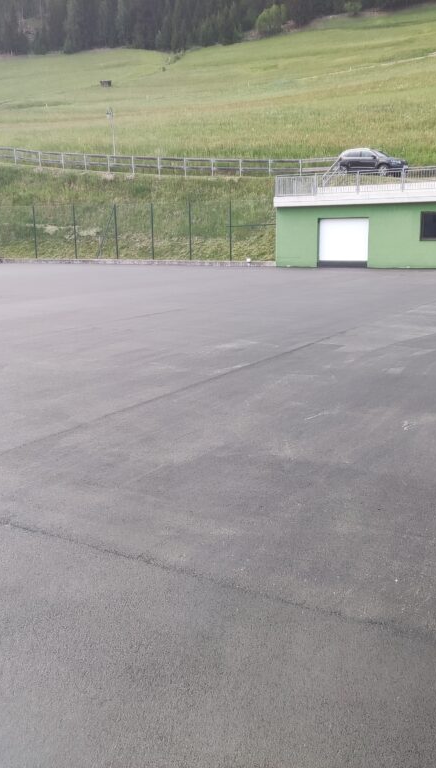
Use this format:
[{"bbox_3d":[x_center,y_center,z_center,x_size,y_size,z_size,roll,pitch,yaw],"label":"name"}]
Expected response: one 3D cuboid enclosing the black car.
[{"bbox_3d":[9.452,-13.569,45.300,4.400,1.620,1.830,9,15,32],"label":"black car"}]

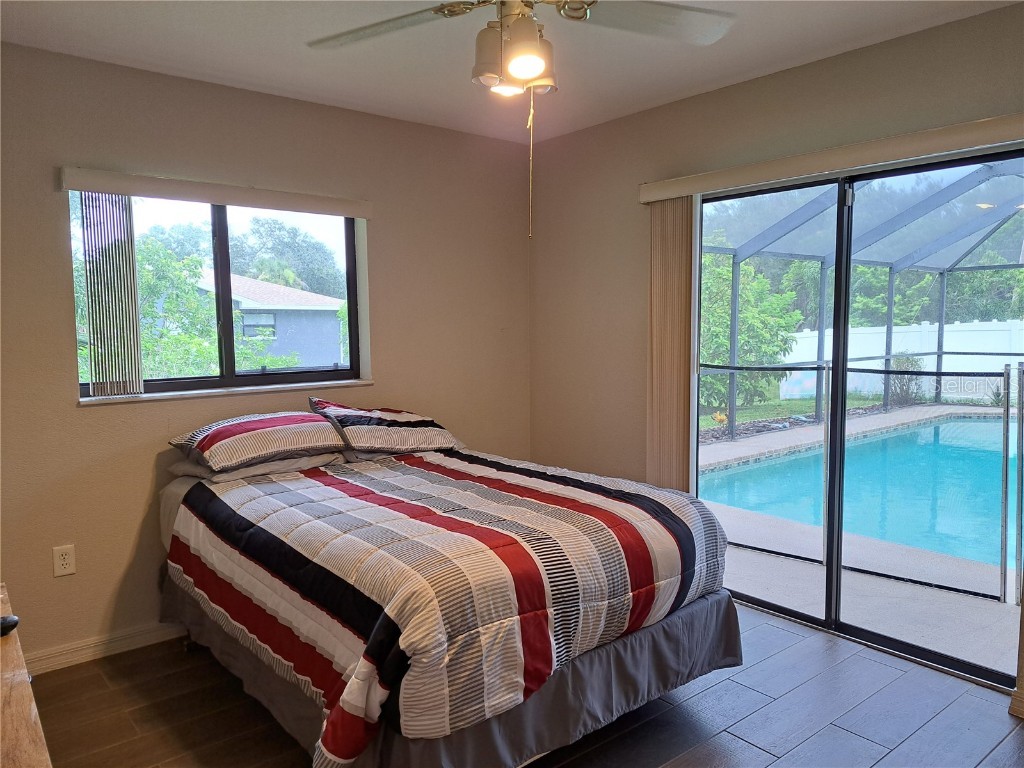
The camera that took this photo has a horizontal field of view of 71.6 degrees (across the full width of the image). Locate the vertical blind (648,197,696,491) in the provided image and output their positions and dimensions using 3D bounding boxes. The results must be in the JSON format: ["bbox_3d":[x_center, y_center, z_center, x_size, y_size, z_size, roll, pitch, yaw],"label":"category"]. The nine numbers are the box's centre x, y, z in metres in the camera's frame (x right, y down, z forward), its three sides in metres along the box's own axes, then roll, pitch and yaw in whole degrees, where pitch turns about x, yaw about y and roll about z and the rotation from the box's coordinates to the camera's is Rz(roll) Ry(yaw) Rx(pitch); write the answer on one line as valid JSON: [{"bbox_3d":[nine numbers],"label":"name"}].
[{"bbox_3d":[0.790,0.051,3.563,0.100,1.935,0.215,-5,7,-40],"label":"vertical blind"}]

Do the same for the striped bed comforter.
[{"bbox_3d":[-0.338,0.602,2.638,1.430,0.435,1.790,-5,7,-40],"label":"striped bed comforter"}]

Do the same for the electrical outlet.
[{"bbox_3d":[-1.791,0.708,2.841,0.072,0.117,0.008,-5,7,-40],"label":"electrical outlet"}]

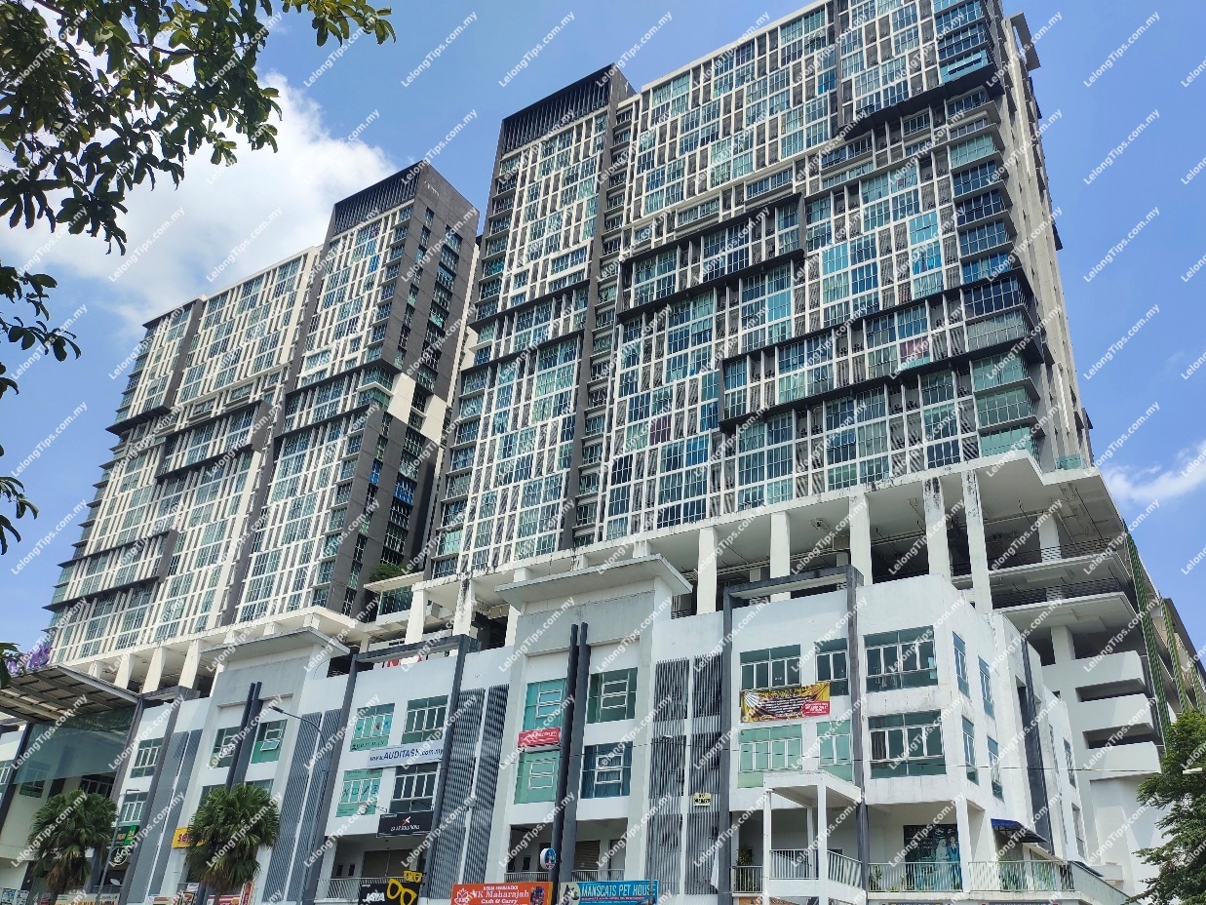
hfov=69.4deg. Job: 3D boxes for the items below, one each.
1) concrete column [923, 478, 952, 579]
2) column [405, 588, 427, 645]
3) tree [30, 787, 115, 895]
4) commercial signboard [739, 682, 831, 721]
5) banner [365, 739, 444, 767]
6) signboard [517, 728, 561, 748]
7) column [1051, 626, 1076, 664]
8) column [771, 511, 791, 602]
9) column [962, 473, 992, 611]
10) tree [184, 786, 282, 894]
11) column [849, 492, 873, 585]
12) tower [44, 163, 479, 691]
[{"bbox_3d":[24.870,5.977,64.665,1.293,8.000,0.950,-14,-33,31],"label":"concrete column"},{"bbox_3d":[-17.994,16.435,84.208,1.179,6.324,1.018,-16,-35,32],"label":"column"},{"bbox_3d":[-27.677,22.402,45.114,3.800,8.600,3.800,-14,-33,31],"label":"tree"},{"bbox_3d":[8.691,11.998,41.838,4.400,1.480,0.050,-14,-33,31],"label":"commercial signboard"},{"bbox_3d":[-11.858,18.010,52.020,6.163,1.286,0.129,-16,-35,32],"label":"banner"},{"bbox_3d":[-3.598,16.035,48.996,2.700,0.820,0.050,-14,-33,31],"label":"signboard"},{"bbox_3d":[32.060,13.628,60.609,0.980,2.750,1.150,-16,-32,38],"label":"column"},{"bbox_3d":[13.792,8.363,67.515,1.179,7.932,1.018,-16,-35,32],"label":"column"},{"bbox_3d":[26.046,6.275,60.544,1.018,10.933,1.018,-16,-35,32],"label":"column"},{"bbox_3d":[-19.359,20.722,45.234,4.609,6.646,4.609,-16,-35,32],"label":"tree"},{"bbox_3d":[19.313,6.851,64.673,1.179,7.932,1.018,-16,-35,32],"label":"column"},{"bbox_3d":[-45.456,2.744,122.027,62.000,67.000,18.000,-16,-35,32],"label":"tower"}]

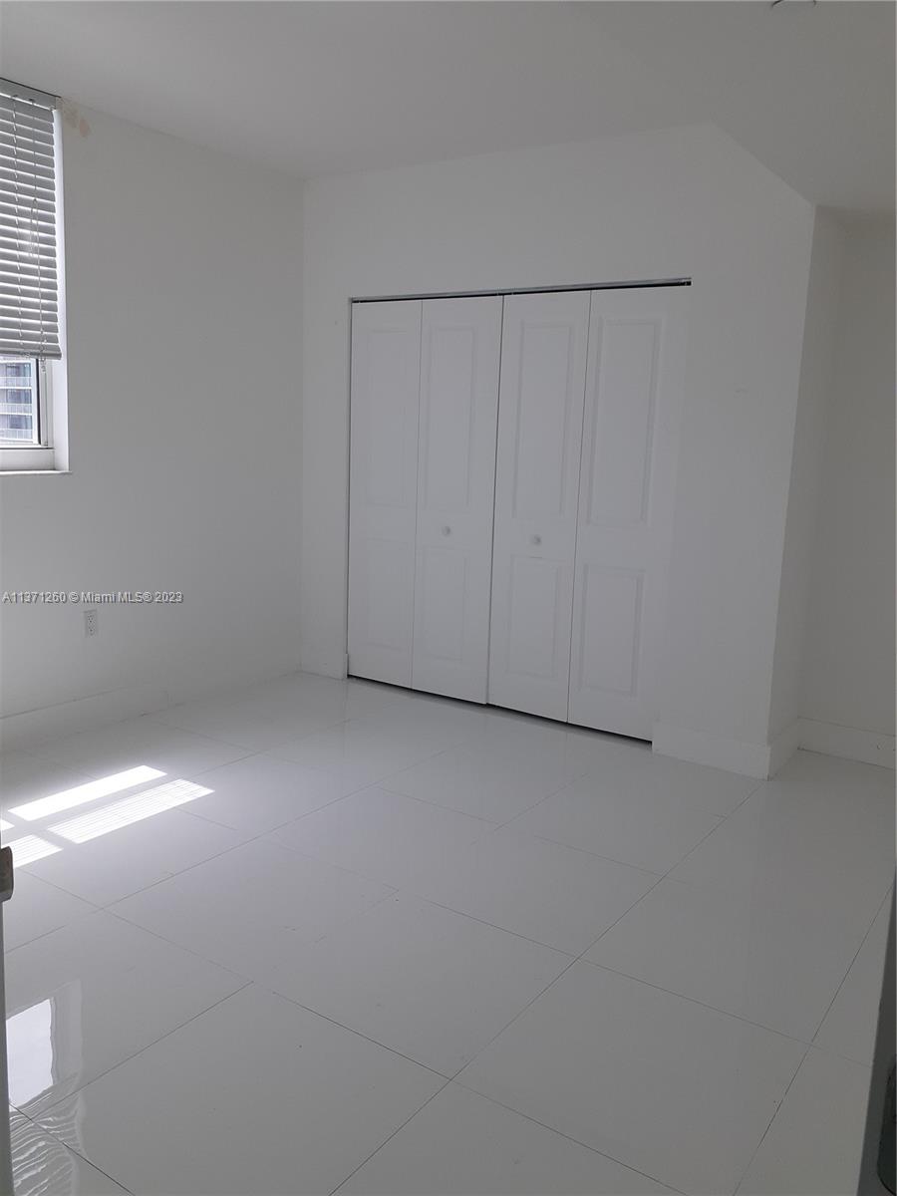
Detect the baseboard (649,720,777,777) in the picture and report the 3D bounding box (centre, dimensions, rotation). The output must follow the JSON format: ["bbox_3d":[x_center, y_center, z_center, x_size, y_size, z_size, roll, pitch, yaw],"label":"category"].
[{"bbox_3d":[1.143,0.662,4.070,0.519,0.142,0.015,8,12,34],"label":"baseboard"}]

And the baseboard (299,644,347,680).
[{"bbox_3d":[-0.720,0.377,5.295,0.342,0.155,0.015,9,12,34],"label":"baseboard"}]

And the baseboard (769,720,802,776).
[{"bbox_3d":[1.493,0.662,4.135,0.015,0.142,0.519,8,12,34],"label":"baseboard"}]

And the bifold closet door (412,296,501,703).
[{"bbox_3d":[0.042,-0.471,4.684,0.477,1.981,0.035,9,12,34],"label":"bifold closet door"}]

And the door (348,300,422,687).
[{"bbox_3d":[-0.342,-0.532,4.972,0.455,1.998,0.036,8,12,34],"label":"door"}]

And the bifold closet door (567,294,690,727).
[{"bbox_3d":[0.791,-0.351,4.180,0.436,1.974,0.035,9,12,34],"label":"bifold closet door"}]

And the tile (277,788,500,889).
[{"bbox_3d":[-0.230,0.829,3.280,0.610,0.010,0.610,8,12,34],"label":"tile"}]

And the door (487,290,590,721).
[{"bbox_3d":[0.429,-0.420,4.452,0.452,1.998,0.036,8,12,34],"label":"door"}]

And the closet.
[{"bbox_3d":[0.352,-0.448,4.733,1.824,2.040,0.500,9,12,34],"label":"closet"}]

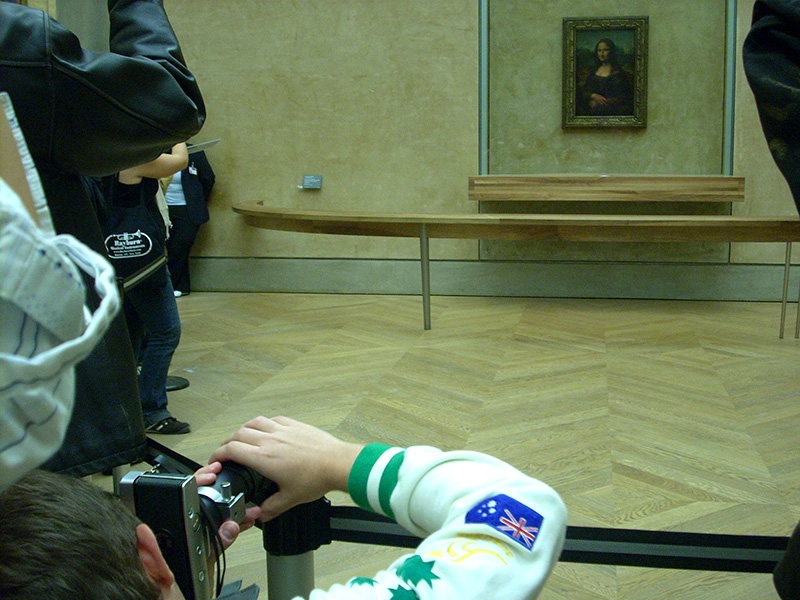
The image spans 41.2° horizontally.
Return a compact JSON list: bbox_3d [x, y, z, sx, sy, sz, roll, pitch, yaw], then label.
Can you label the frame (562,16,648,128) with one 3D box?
[{"bbox_3d":[1.884,-2.080,9.759,0.767,1.009,0.090,1,7,12],"label":"frame"}]

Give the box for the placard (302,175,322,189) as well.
[{"bbox_3d":[-0.849,-1.147,10.330,0.187,0.127,0.020,1,7,12],"label":"placard"}]

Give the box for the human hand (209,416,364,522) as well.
[{"bbox_3d":[-0.118,0.179,1.120,0.165,0.110,0.100,2,8,20],"label":"human hand"}]

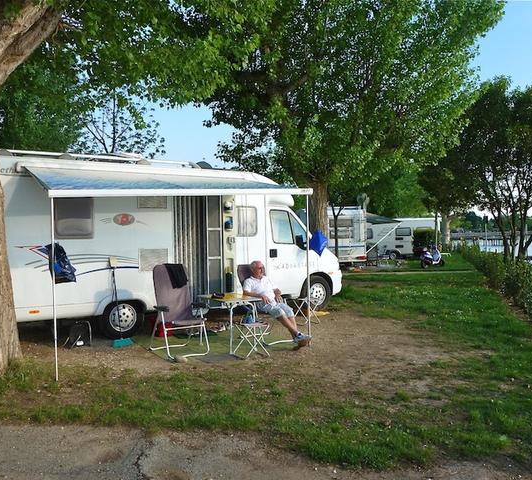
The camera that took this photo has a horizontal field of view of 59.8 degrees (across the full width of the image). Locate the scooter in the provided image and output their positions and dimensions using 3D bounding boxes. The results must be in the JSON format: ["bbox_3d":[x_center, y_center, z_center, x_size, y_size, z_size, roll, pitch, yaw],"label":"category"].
[{"bbox_3d":[7.833,0.714,21.695,1.800,1.150,0.680,-1,1,-41],"label":"scooter"}]

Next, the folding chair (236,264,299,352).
[{"bbox_3d":[0.023,0.954,7.095,0.630,1.130,0.760,-1,1,-37],"label":"folding chair"}]

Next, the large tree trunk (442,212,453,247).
[{"bbox_3d":[14.915,-0.547,37.985,0.780,3.200,0.780,-1,1,0],"label":"large tree trunk"}]

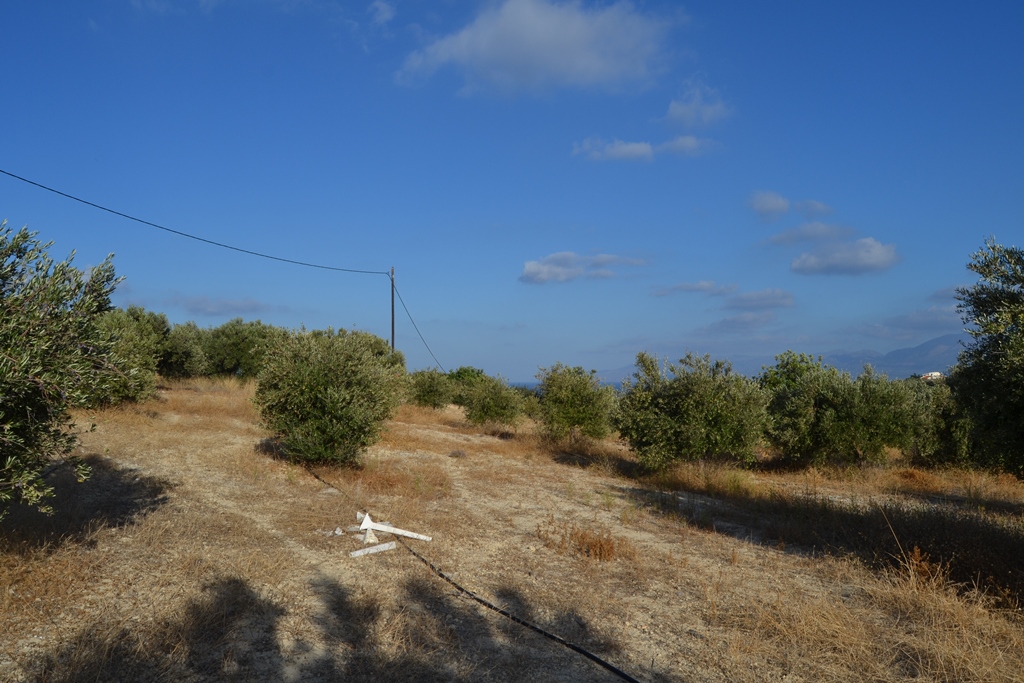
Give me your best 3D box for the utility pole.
[{"bbox_3d":[-7.294,-0.551,47.000,0.200,8.100,0.200,0,-3,0],"label":"utility pole"}]

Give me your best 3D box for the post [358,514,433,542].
[{"bbox_3d":[-1.138,1.870,7.600,0.703,0.170,0.070,14,-29,0],"label":"post"}]

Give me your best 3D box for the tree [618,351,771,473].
[{"bbox_3d":[3.478,1.349,14.800,2.700,2.200,2.600,0,-3,0],"label":"tree"}]

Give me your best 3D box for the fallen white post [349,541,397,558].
[{"bbox_3d":[-1.293,1.946,7.165,0.452,0.050,0.055,-4,0,-37],"label":"fallen white post"}]

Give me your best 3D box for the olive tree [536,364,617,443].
[{"bbox_3d":[1.709,1.668,21.000,2.050,2.100,2.050,0,-3,0],"label":"olive tree"}]

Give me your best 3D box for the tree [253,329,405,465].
[{"bbox_3d":[-3.345,1.002,14.000,2.600,2.400,2.500,0,-3,0],"label":"tree"}]

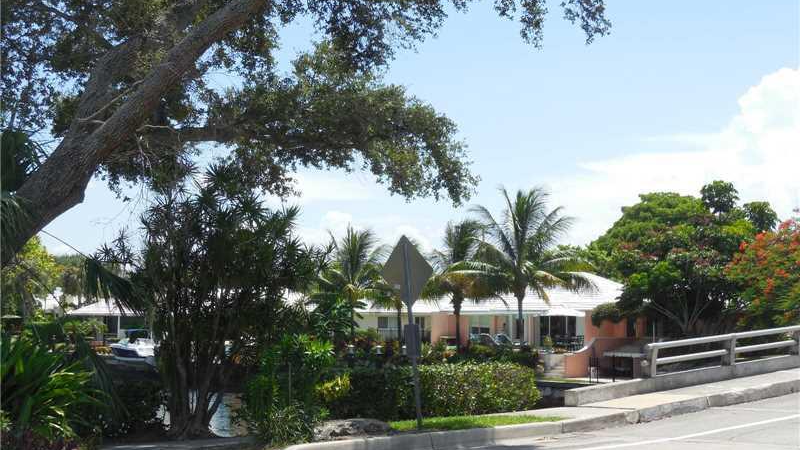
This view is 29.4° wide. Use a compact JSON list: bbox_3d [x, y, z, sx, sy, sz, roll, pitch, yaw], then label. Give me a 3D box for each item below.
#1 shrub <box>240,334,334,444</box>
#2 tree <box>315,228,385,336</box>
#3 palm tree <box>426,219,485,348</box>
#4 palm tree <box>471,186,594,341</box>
[{"bbox_3d":[-1.593,2.315,21.600,1.330,1.560,1.260,0,-3,0],"label":"shrub"},{"bbox_3d":[-2.460,3.030,79.000,3.730,6.010,3.730,0,-3,0],"label":"tree"},{"bbox_3d":[2.926,3.108,79.000,3.520,6.780,3.520,0,-3,0],"label":"palm tree"},{"bbox_3d":[6.689,1.994,77.000,6.260,7.980,5.950,0,-3,0],"label":"palm tree"}]

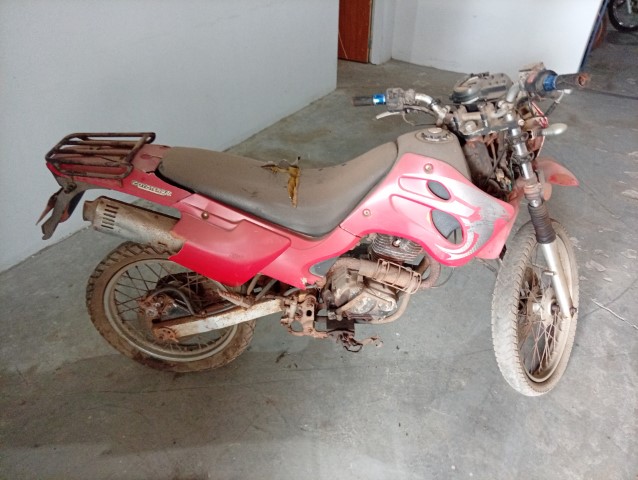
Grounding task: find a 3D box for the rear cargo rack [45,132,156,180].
[{"bbox_3d":[-0.667,-0.262,1.488,0.265,0.085,0.250,0,30,0],"label":"rear cargo rack"}]

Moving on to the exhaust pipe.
[{"bbox_3d":[-0.541,-0.047,1.449,0.340,0.110,0.110,15,29,-8],"label":"exhaust pipe"}]

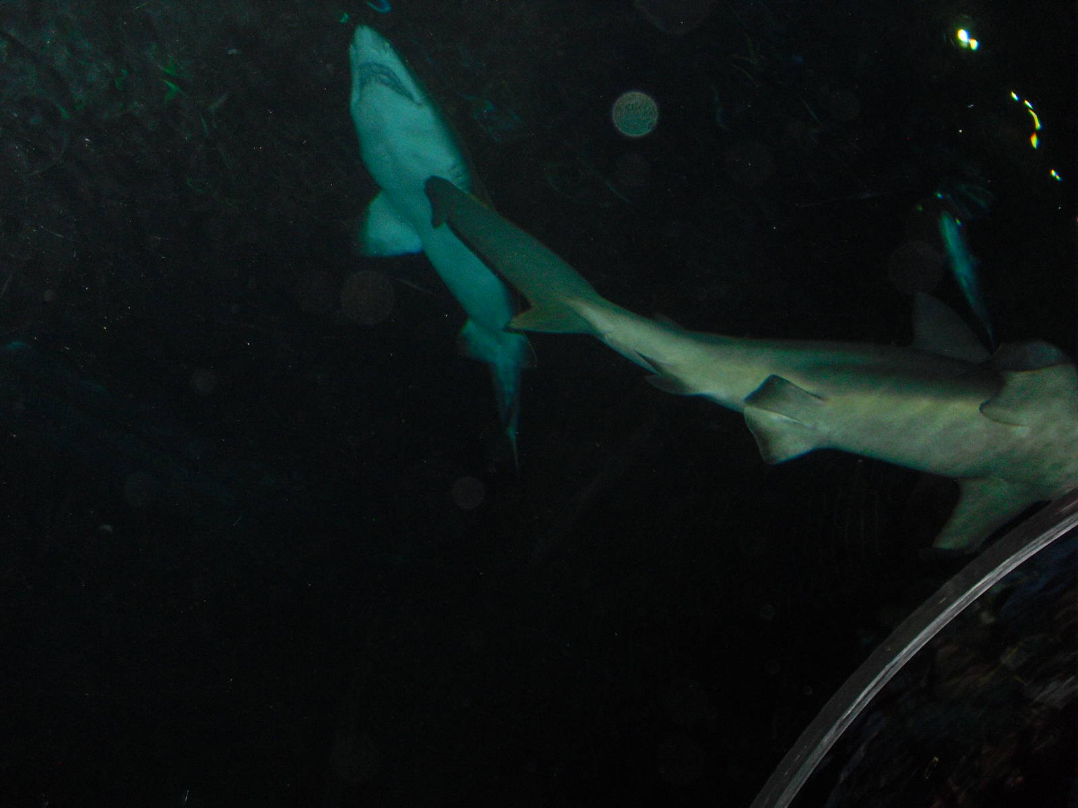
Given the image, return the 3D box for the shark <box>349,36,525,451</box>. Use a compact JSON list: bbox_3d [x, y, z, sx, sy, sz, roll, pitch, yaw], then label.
[{"bbox_3d":[-0.230,-0.330,3.700,0.650,0.520,2.400,-4,-30,7],"label":"shark"}]

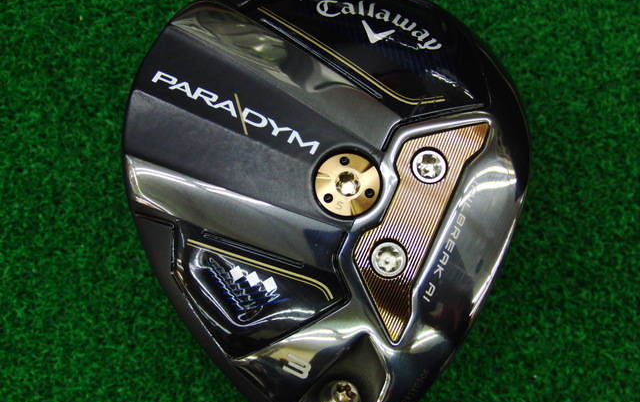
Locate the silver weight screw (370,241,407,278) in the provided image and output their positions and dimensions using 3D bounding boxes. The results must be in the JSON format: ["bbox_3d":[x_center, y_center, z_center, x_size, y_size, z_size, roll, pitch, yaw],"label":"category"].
[{"bbox_3d":[0.014,0.012,0.139,0.007,0.004,0.007,0,76,0],"label":"silver weight screw"}]

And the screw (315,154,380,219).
[{"bbox_3d":[0.006,-0.003,0.143,0.013,0.005,0.013,0,76,0],"label":"screw"}]

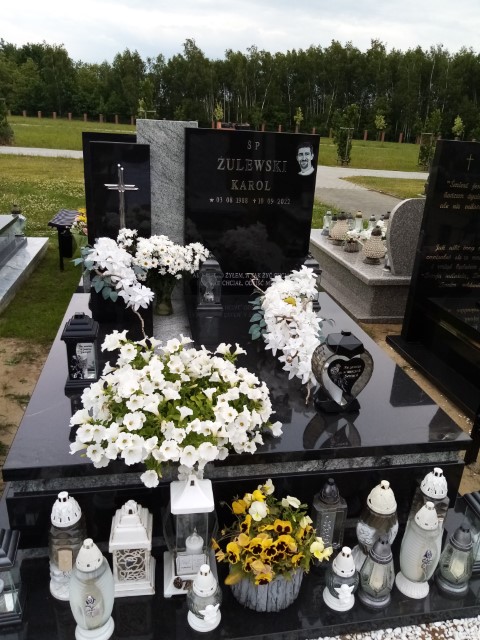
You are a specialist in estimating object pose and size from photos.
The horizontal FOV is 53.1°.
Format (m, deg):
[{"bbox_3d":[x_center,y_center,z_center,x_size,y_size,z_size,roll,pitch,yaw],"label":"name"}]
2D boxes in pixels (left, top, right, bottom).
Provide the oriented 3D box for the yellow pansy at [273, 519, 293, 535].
[{"bbox_3d":[0.121,0.588,1.369,0.056,0.050,0.025,2,2,-3],"label":"yellow pansy"}]

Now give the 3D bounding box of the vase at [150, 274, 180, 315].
[{"bbox_3d":[-0.460,-0.164,2.927,0.160,0.245,0.160,-1,23,-11],"label":"vase"}]

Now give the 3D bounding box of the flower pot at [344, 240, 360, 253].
[{"bbox_3d":[1.050,-0.704,4.497,0.143,0.112,0.143,3,22,-1],"label":"flower pot"}]

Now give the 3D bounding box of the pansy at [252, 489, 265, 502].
[{"bbox_3d":[0.056,0.532,1.458,0.028,0.042,0.042,4,17,44],"label":"pansy"}]

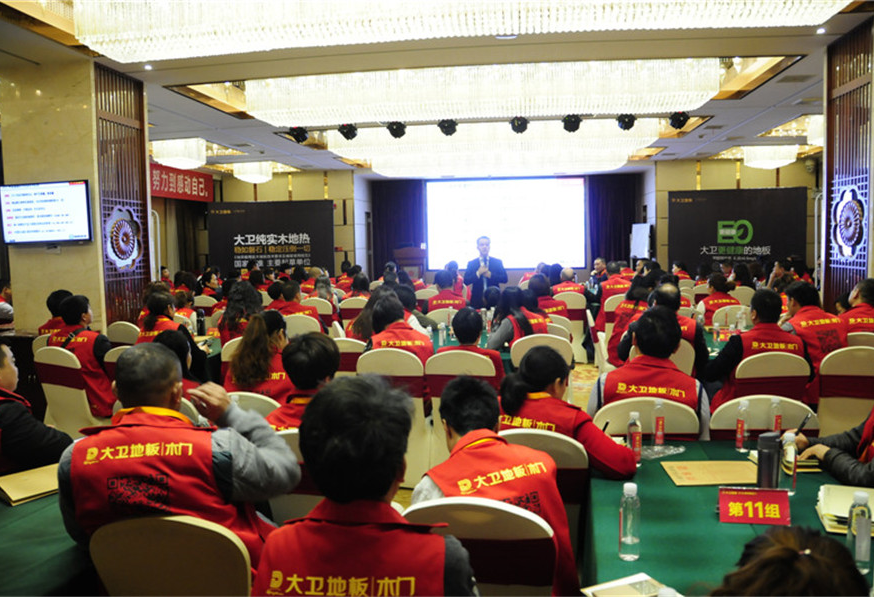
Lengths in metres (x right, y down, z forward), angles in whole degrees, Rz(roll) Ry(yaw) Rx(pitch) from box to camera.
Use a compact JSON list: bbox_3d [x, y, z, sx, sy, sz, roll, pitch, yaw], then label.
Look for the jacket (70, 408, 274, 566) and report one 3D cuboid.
[{"bbox_3d":[-0.834,0.697,2.093,0.480,0.740,0.340,-1,5,5],"label":"jacket"}]

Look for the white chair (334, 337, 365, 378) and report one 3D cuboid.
[{"bbox_3d":[-0.636,0.752,5.452,0.455,0.930,0.560,1,5,20],"label":"white chair"}]

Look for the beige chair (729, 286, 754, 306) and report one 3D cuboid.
[{"bbox_3d":[4.259,0.287,9.624,0.460,0.950,0.550,0,5,8],"label":"beige chair"}]

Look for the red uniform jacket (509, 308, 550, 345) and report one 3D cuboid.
[{"bbox_3d":[0.766,0.342,5.524,0.440,0.540,0.280,-3,6,-25],"label":"red uniform jacket"}]

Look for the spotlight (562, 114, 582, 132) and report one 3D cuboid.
[{"bbox_3d":[2.127,-2.749,10.600,0.300,0.270,0.280,0,5,8],"label":"spotlight"}]

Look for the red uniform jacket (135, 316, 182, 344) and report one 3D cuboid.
[{"bbox_3d":[-2.195,0.415,5.325,0.450,0.550,0.280,2,6,28],"label":"red uniform jacket"}]

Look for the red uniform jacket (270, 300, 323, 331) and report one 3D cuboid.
[{"bbox_3d":[-1.464,0.331,7.170,0.460,0.600,0.290,-2,4,-10],"label":"red uniform jacket"}]

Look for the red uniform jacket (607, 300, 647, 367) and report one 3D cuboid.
[{"bbox_3d":[1.850,0.318,6.220,0.460,0.600,0.340,2,5,42],"label":"red uniform jacket"}]

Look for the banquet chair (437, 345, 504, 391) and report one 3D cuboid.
[{"bbox_3d":[0.207,0.771,4.405,0.450,0.930,0.540,0,4,12],"label":"banquet chair"}]

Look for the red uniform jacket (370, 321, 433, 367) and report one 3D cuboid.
[{"bbox_3d":[-0.251,0.488,4.904,0.460,0.670,0.320,0,5,8],"label":"red uniform jacket"}]

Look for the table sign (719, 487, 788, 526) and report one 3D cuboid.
[{"bbox_3d":[1.037,0.669,2.216,0.212,0.122,0.066,0,5,8],"label":"table sign"}]

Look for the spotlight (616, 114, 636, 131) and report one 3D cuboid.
[{"bbox_3d":[2.981,-2.768,10.600,0.300,0.270,0.280,0,5,8],"label":"spotlight"}]

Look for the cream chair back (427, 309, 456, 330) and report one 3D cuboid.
[{"bbox_3d":[0.109,0.559,7.609,0.450,0.930,0.540,-1,4,6],"label":"cream chair back"}]

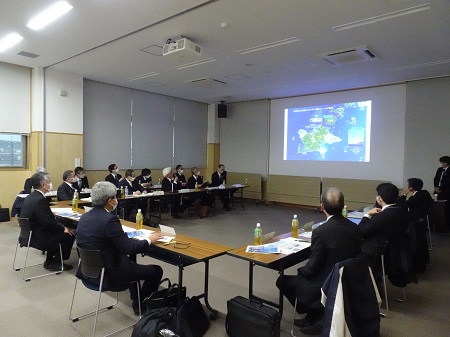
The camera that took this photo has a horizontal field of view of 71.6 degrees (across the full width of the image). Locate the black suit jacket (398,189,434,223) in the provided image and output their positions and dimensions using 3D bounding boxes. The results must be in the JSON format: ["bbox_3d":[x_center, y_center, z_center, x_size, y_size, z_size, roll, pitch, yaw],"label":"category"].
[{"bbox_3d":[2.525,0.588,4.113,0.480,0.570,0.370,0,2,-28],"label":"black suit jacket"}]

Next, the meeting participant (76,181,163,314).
[{"bbox_3d":[-1.017,0.780,3.047,0.780,1.290,0.570,-1,3,-42],"label":"meeting participant"}]

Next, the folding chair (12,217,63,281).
[{"bbox_3d":[-2.465,0.966,4.103,0.520,0.780,0.530,-1,3,-43],"label":"folding chair"}]

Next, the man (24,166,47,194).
[{"bbox_3d":[-4.109,0.608,6.834,0.750,1.300,0.520,2,2,25],"label":"man"}]

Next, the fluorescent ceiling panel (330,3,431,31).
[{"bbox_3d":[2.233,-2.201,4.556,1.290,0.060,0.160,2,2,39],"label":"fluorescent ceiling panel"}]

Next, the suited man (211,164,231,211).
[{"bbox_3d":[-0.094,0.578,9.349,0.520,1.320,0.720,-1,2,-40],"label":"suited man"}]

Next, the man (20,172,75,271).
[{"bbox_3d":[-2.397,0.710,4.170,0.700,1.290,0.540,-1,3,-43],"label":"man"}]

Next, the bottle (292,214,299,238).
[{"bbox_3d":[0.739,0.628,3.273,0.067,0.234,0.067,3,3,39],"label":"bottle"}]

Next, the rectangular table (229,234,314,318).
[{"bbox_3d":[0.746,1.087,3.341,0.450,0.700,1.800,2,2,39],"label":"rectangular table"}]

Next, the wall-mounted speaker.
[{"bbox_3d":[-0.072,-2.066,11.300,0.300,0.470,0.290,1,2,-1],"label":"wall-mounted speaker"}]

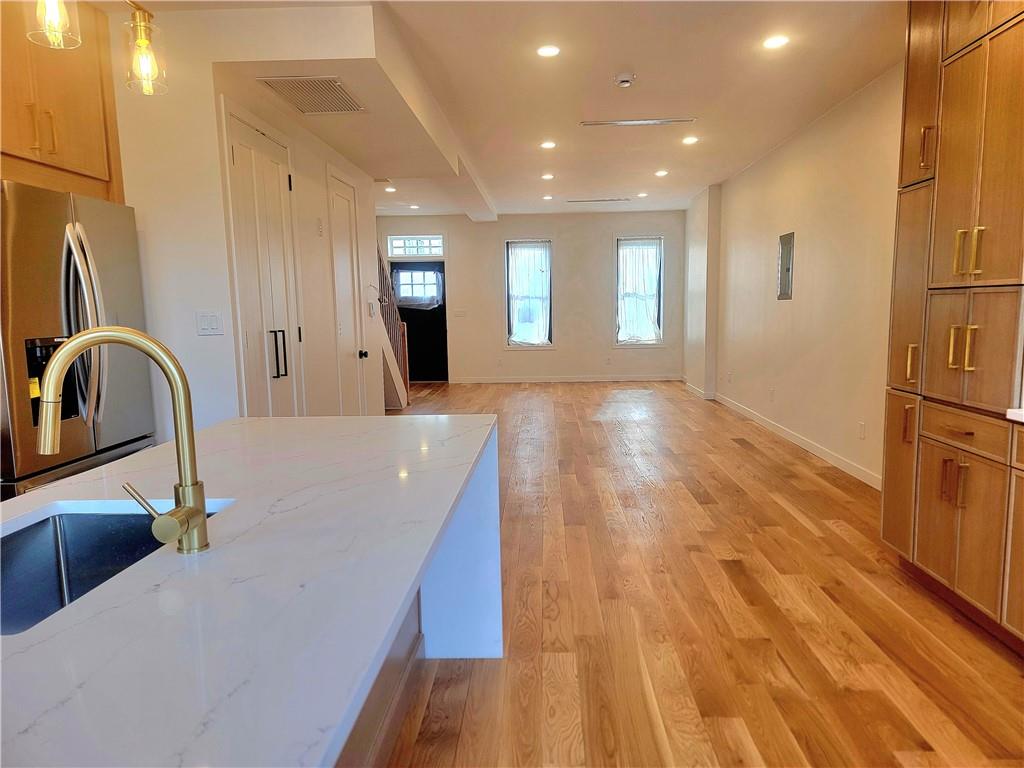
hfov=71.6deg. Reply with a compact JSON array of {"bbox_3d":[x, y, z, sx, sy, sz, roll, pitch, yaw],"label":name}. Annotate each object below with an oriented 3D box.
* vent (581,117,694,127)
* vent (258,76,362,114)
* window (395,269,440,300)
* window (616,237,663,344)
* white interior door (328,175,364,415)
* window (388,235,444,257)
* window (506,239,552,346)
[{"bbox_3d":[1.052,-2.203,5.951,0.951,0.030,0.120,0,6,3],"label":"vent"},{"bbox_3d":[-1.163,-1.725,4.245,0.421,0.030,0.738,0,6,3],"label":"vent"},{"bbox_3d":[-1.636,-1.730,12.353,0.789,0.534,0.050,0,6,3],"label":"window"},{"bbox_3d":[2.150,-1.570,11.977,0.770,1.807,0.120,0,6,3],"label":"window"},{"bbox_3d":[-1.416,-0.518,6.109,0.050,2.373,0.681,0,6,3],"label":"white interior door"},{"bbox_3d":[-1.639,-2.372,12.181,0.951,0.363,0.100,0,6,3],"label":"window"},{"bbox_3d":[0.297,-1.549,12.079,0.782,1.822,0.120,0,6,3],"label":"window"}]

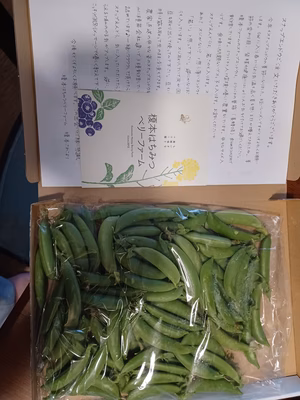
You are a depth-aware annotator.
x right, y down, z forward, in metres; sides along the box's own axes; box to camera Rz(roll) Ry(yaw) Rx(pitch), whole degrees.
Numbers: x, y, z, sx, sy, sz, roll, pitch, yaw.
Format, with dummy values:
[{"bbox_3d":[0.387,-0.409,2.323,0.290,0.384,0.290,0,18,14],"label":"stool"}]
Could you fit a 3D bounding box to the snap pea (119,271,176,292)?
[{"bbox_3d":[-0.002,0.093,0.316,0.062,0.013,0.016,14,84,-9],"label":"snap pea"}]

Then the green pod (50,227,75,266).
[{"bbox_3d":[-0.101,0.053,0.334,0.016,0.014,0.050,-25,87,-2],"label":"green pod"}]

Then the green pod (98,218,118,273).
[{"bbox_3d":[-0.051,0.055,0.355,0.024,0.014,0.069,1,85,0],"label":"green pod"}]

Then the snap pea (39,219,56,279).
[{"bbox_3d":[-0.111,0.054,0.311,0.013,0.016,0.066,-9,87,-9],"label":"snap pea"}]

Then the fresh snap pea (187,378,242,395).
[{"bbox_3d":[0.079,0.224,0.347,0.065,0.013,0.018,0,85,0],"label":"fresh snap pea"}]

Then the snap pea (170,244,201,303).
[{"bbox_3d":[0.040,0.082,0.326,0.020,0.014,0.072,-22,87,-1],"label":"snap pea"}]

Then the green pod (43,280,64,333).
[{"bbox_3d":[-0.119,0.130,0.352,0.015,0.014,0.069,15,86,1],"label":"green pod"}]

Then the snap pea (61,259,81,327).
[{"bbox_3d":[-0.095,0.114,0.351,0.022,0.014,0.080,-4,85,0],"label":"snap pea"}]

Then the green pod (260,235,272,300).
[{"bbox_3d":[0.141,0.081,0.352,0.013,0.015,0.078,3,86,-8],"label":"green pod"}]

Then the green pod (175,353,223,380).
[{"bbox_3d":[0.054,0.189,0.327,0.064,0.014,0.019,39,81,-4],"label":"green pod"}]

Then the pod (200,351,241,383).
[{"bbox_3d":[0.087,0.198,0.348,0.067,0.013,0.018,37,86,3],"label":"pod"}]

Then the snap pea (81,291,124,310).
[{"bbox_3d":[-0.055,0.117,0.332,0.053,0.013,0.017,5,86,0],"label":"snap pea"}]

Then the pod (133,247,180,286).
[{"bbox_3d":[0.012,0.076,0.350,0.070,0.013,0.018,41,87,3],"label":"pod"}]

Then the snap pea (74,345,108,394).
[{"bbox_3d":[-0.064,0.187,0.321,0.018,0.014,0.058,28,87,2],"label":"snap pea"}]

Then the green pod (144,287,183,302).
[{"bbox_3d":[0.016,0.107,0.321,0.043,0.013,0.013,-6,87,-10],"label":"green pod"}]

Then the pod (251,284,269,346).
[{"bbox_3d":[0.127,0.133,0.335,0.015,0.013,0.073,-7,86,0],"label":"pod"}]

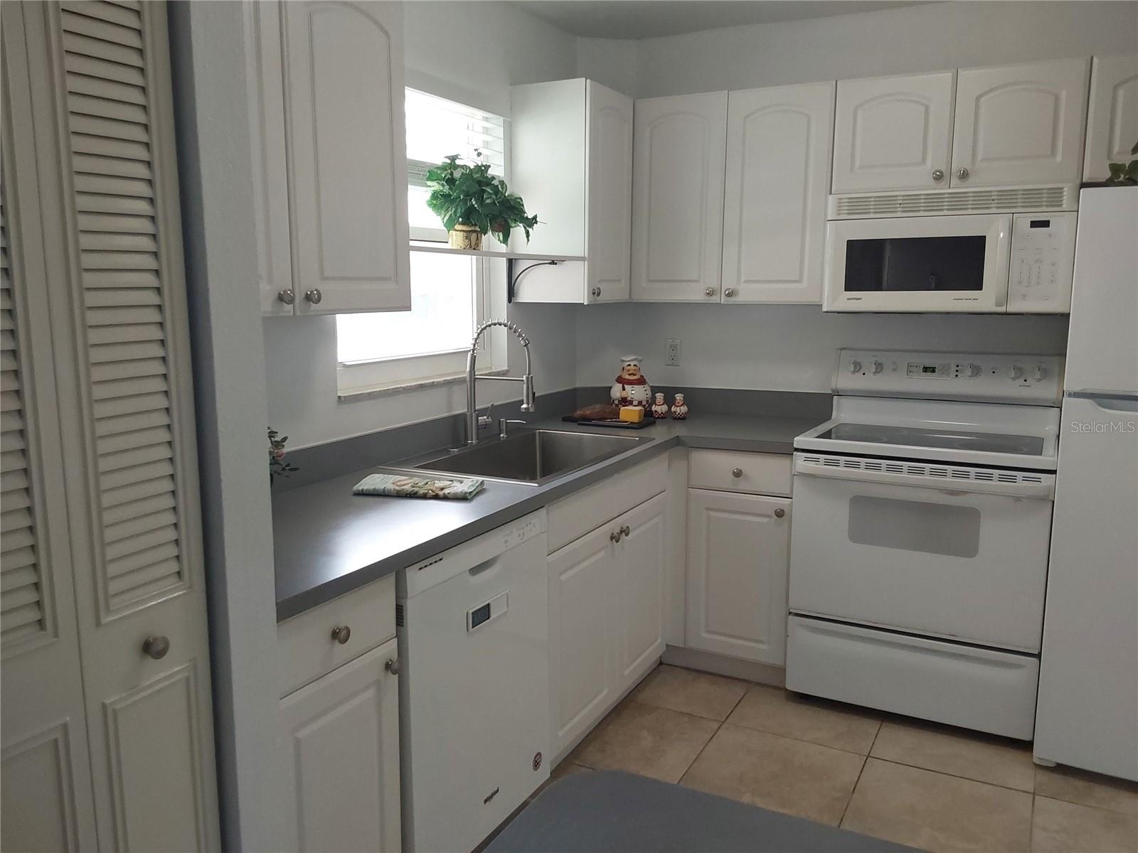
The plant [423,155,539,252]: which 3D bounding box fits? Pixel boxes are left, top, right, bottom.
[{"bbox_3d":[-0.274,-0.689,2.867,0.285,0.295,0.320,5,10,27],"label":"plant"}]

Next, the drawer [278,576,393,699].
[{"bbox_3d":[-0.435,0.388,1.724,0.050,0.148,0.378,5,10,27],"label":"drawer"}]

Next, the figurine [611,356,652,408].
[{"bbox_3d":[0.254,-0.170,3.761,0.168,0.236,0.150,-1,9,-9],"label":"figurine"}]

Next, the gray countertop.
[{"bbox_3d":[-0.013,0.135,2.747,1.040,0.039,2.610,5,10,27],"label":"gray countertop"}]

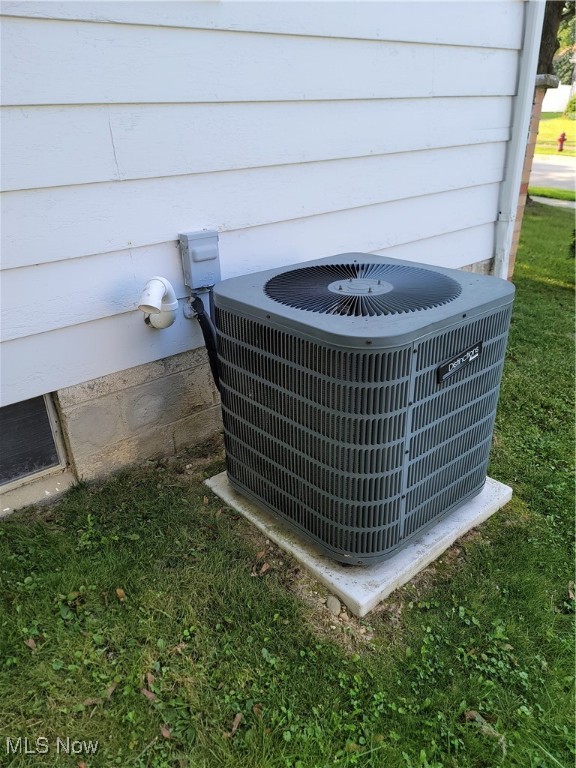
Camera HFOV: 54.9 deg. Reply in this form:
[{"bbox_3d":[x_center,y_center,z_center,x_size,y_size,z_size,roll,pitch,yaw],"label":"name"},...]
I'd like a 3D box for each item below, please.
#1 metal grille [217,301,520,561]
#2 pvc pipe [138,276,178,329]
[{"bbox_3d":[0.232,0.024,1.856,0.735,0.665,0.735,-21,31,-35],"label":"metal grille"},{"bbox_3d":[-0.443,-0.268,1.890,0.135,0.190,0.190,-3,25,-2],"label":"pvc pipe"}]

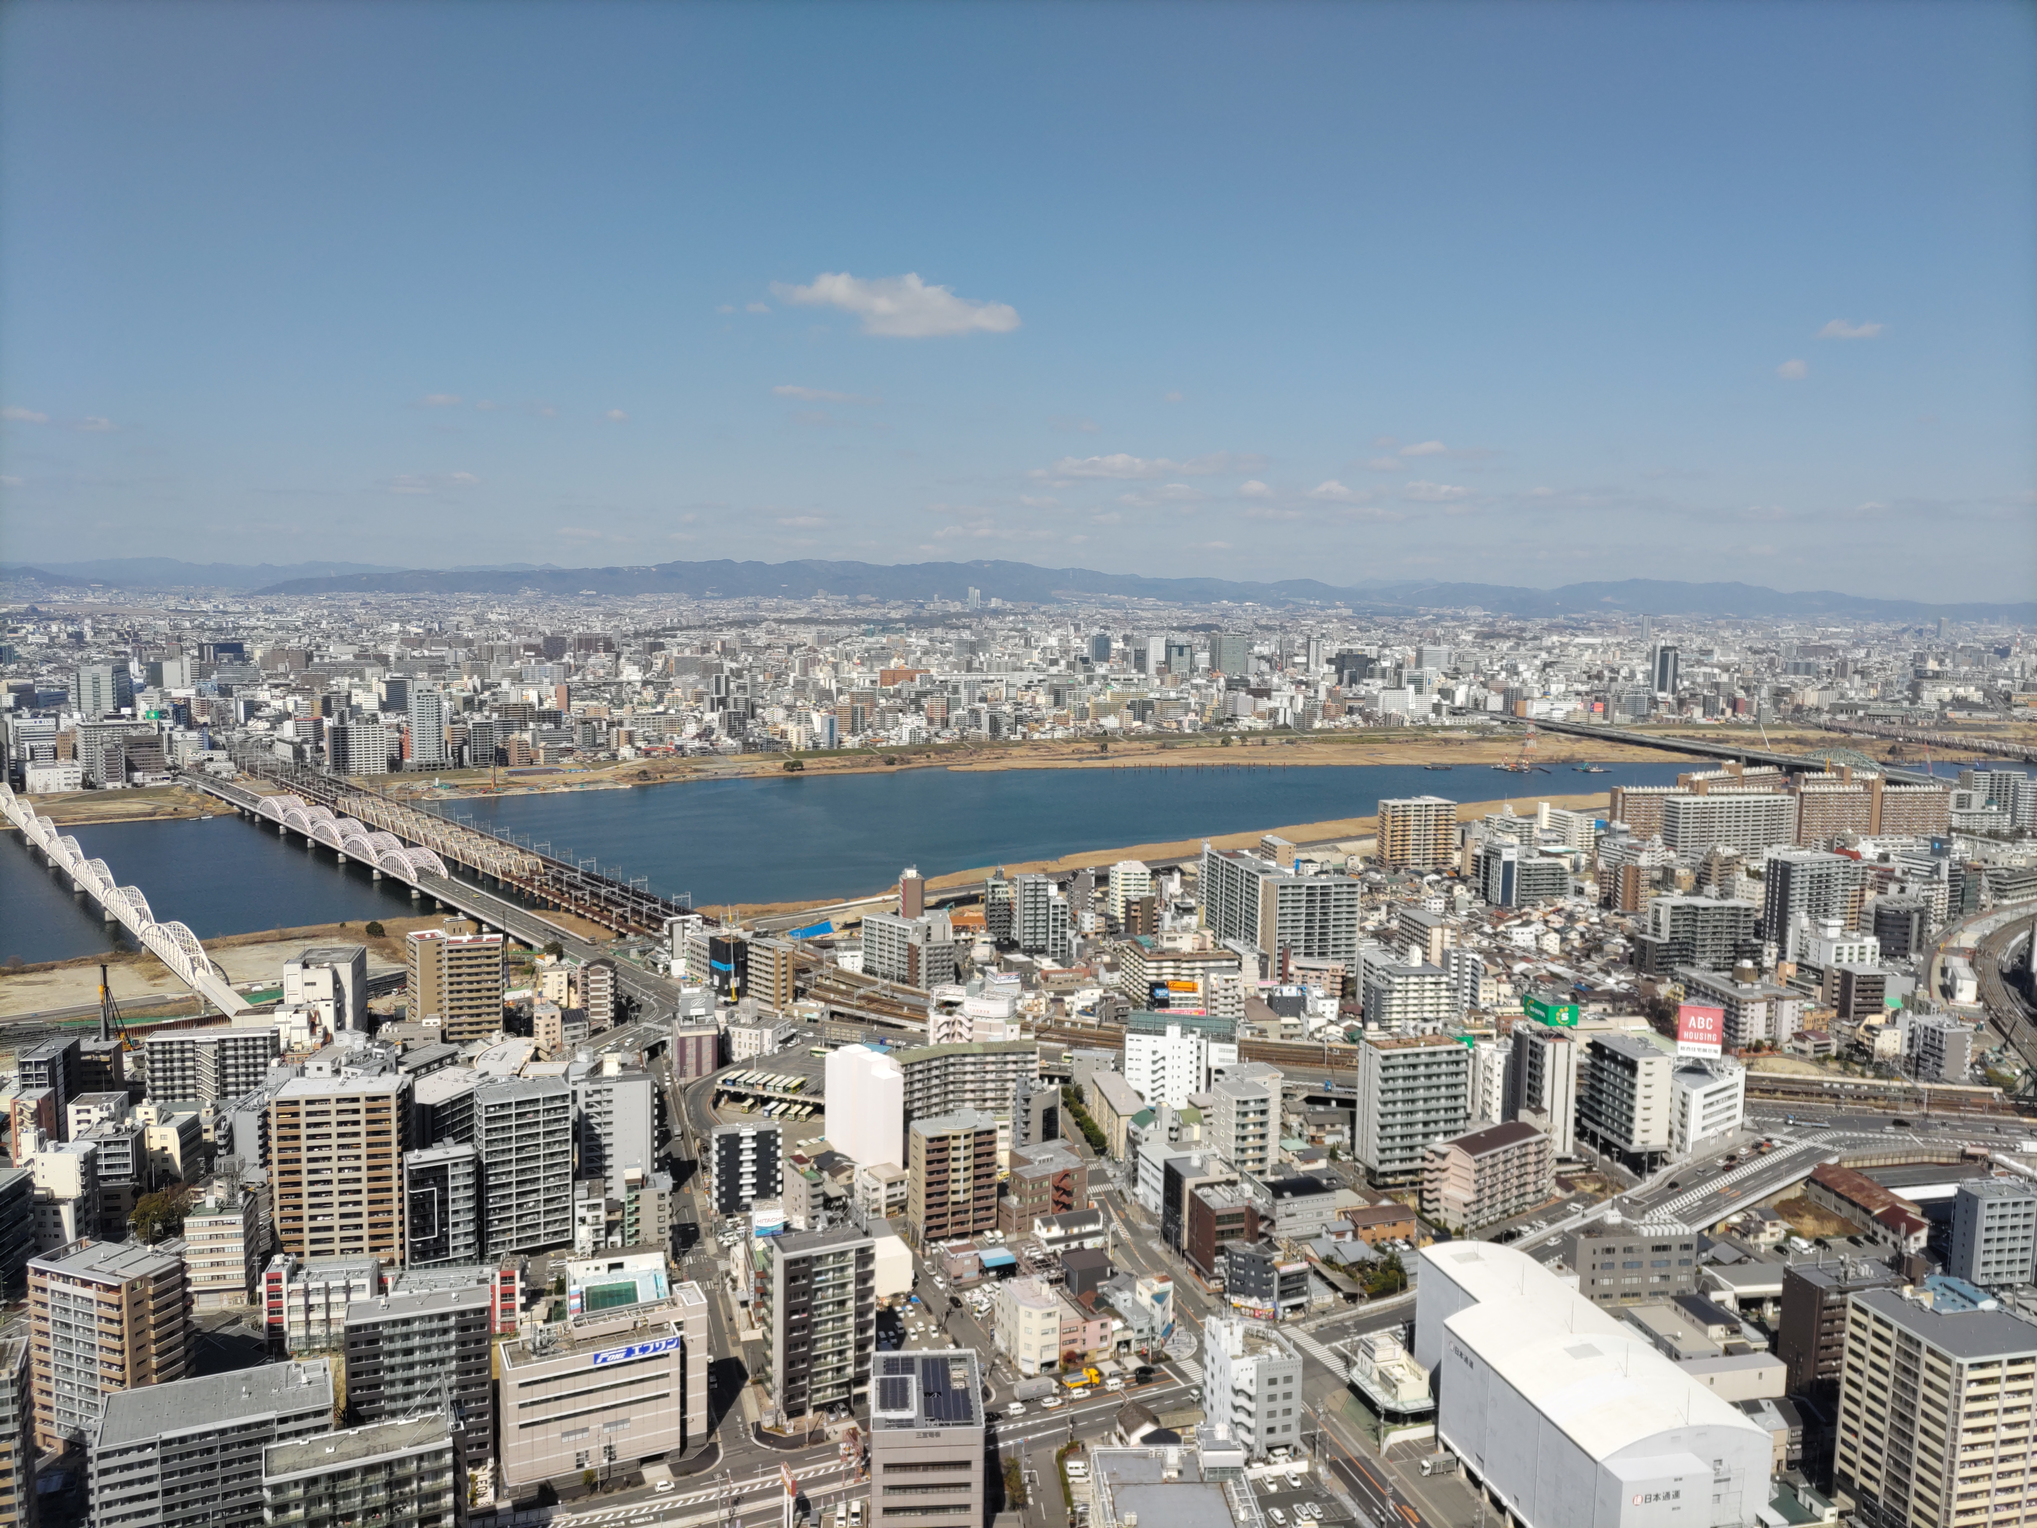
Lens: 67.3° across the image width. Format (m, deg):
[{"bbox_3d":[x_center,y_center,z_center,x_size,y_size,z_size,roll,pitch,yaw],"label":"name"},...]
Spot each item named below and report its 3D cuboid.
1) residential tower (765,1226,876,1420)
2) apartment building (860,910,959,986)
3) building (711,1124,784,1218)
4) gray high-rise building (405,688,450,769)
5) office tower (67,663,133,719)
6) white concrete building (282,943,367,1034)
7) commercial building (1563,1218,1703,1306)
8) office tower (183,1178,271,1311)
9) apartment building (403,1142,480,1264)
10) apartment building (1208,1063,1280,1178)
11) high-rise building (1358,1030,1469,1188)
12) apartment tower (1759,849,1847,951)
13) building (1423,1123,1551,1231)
[{"bbox_3d":[-39.840,112.600,310.600,18.690,34.290,11.230,-2,7,-25],"label":"residential tower"},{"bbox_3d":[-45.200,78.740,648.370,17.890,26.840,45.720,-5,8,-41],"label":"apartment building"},{"bbox_3d":[-75.280,111.410,422.340,18.400,23.000,7.800,-1,7,-17],"label":"building"},{"bbox_3d":[-528.980,-29.990,1370.940,27.220,76.100,23.570,-3,7,-33],"label":"gray high-rise building"},{"bbox_3d":[-996.810,-69.410,1662.760,41.000,75.000,46.000,0,6,-12],"label":"office tower"},{"bbox_3d":[-248.040,87.360,550.890,22.300,36.000,29.000,0,6,-10],"label":"white concrete building"},{"bbox_3d":[149.660,123.060,378.790,31.300,18.000,12.500,0,6,-8],"label":"commercial building"},{"bbox_3d":[-189.080,114.600,364.550,12.500,25.000,13.800,0,6,-14],"label":"office tower"},{"bbox_3d":[-142.400,109.360,378.060,15.850,28.500,9.940,-2,7,-25],"label":"apartment building"},{"bbox_3d":[64.270,102.510,432.990,15.210,30.810,14.910,-1,7,-18],"label":"apartment building"},{"bbox_3d":[115.970,102.960,452.380,28.200,40.500,12.800,-1,7,-16],"label":"high-rise building"},{"bbox_3d":[375.490,67.560,729.750,33.250,45.140,14.820,-1,7,-16],"label":"apartment tower"},{"bbox_3d":[129.530,111.620,421.650,36.440,22.000,14.910,-4,8,-36],"label":"building"}]

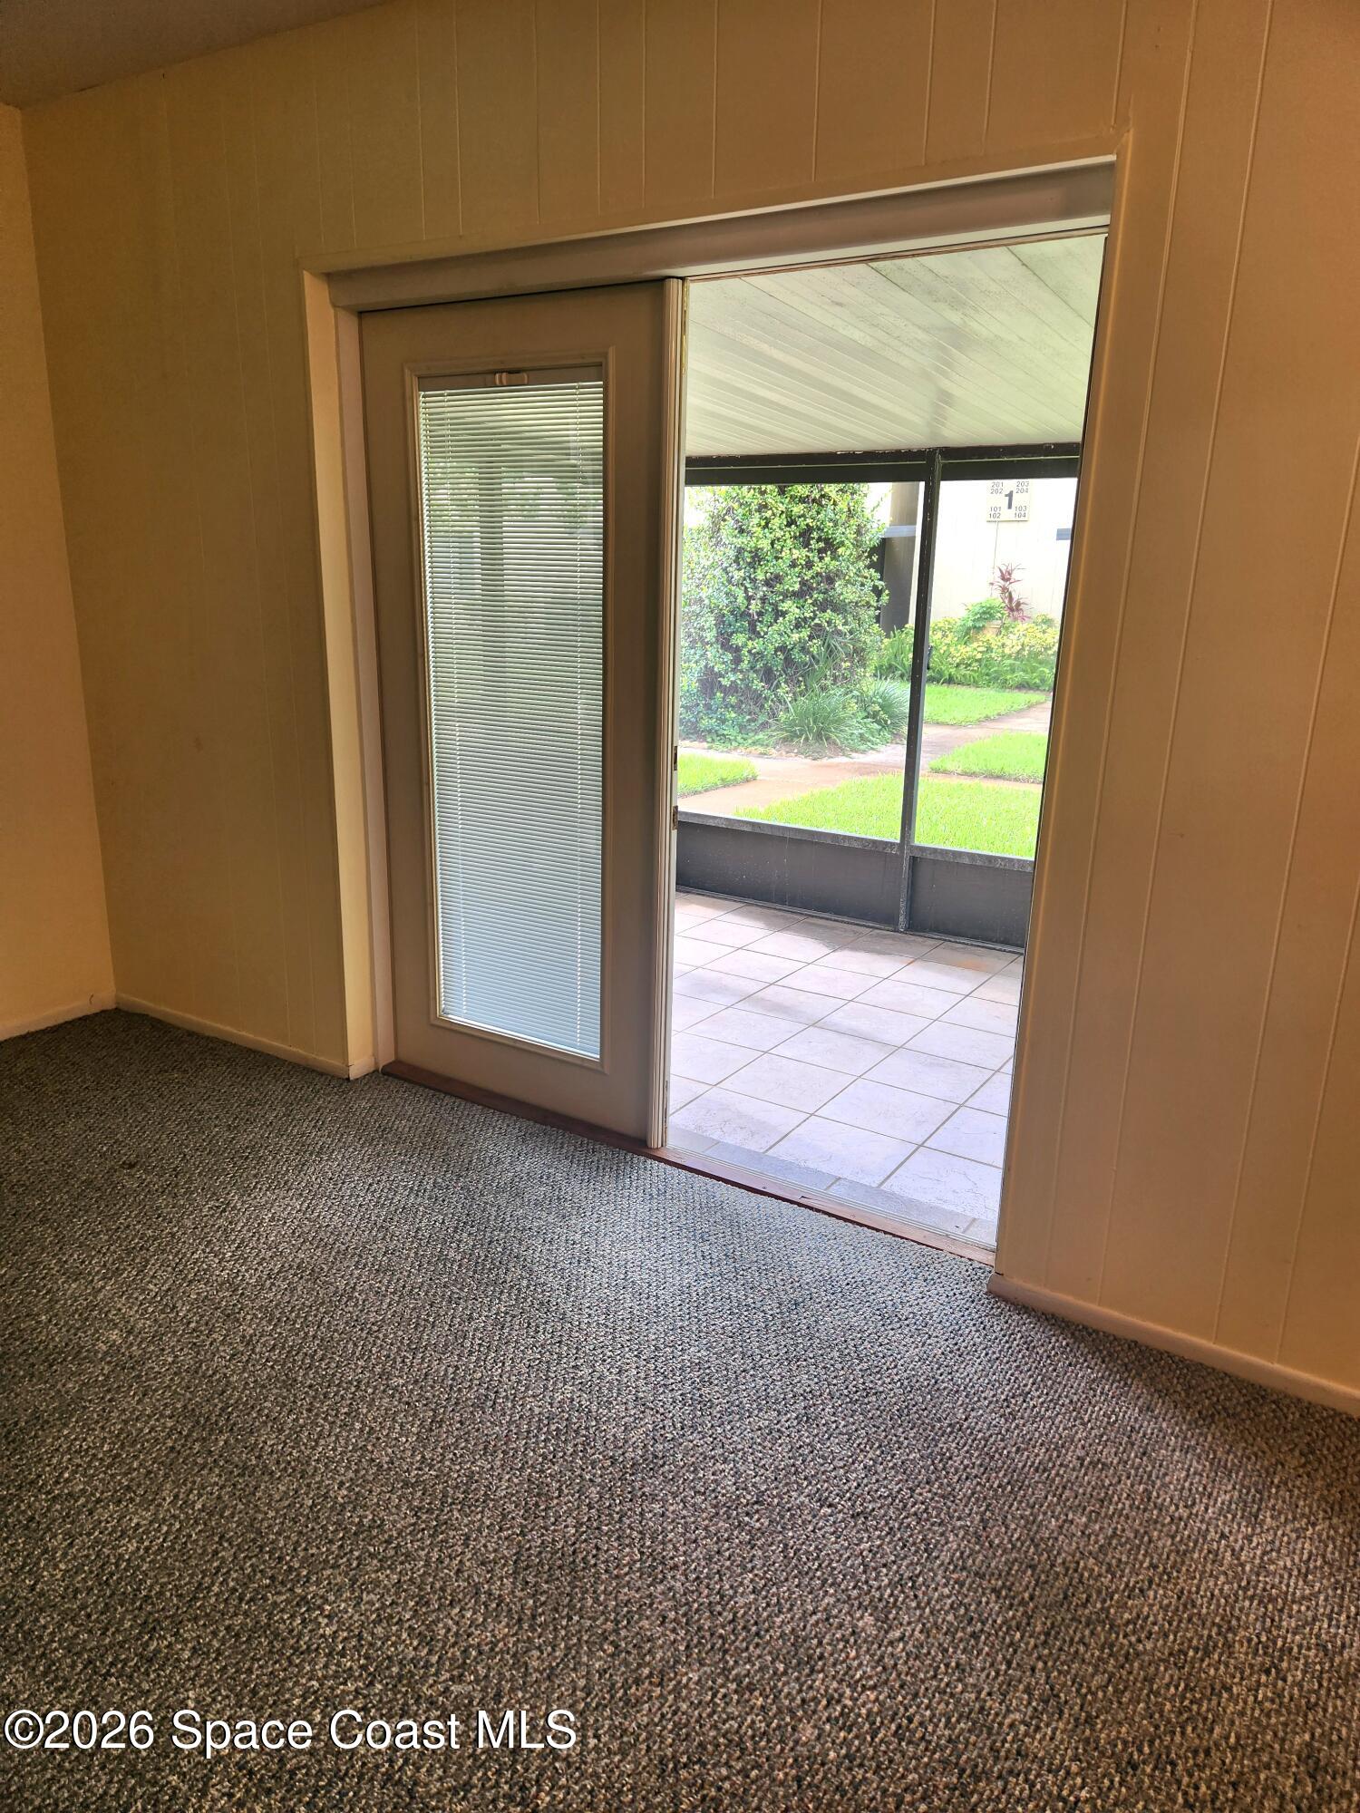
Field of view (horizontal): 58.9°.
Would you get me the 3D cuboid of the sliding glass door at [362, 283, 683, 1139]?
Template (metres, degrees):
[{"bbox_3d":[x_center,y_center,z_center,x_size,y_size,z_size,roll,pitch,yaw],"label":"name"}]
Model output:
[{"bbox_3d":[-0.410,-0.436,3.051,0.952,2.008,0.060,11,18,31],"label":"sliding glass door"}]

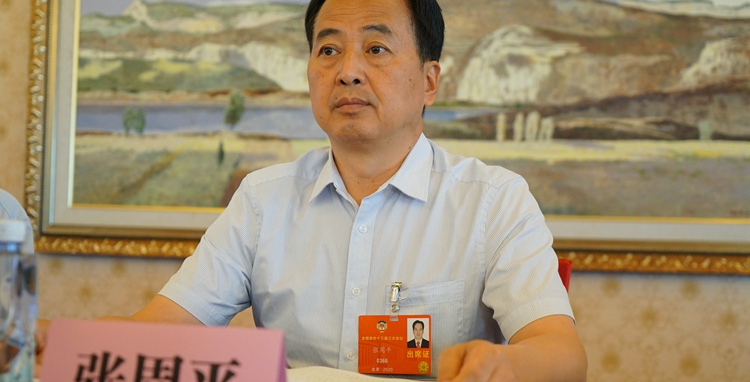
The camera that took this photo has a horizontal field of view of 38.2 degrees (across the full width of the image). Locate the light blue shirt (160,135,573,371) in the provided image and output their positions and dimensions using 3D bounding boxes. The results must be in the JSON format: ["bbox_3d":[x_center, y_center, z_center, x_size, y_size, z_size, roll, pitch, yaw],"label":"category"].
[{"bbox_3d":[-0.015,0.175,1.470,0.530,0.520,0.300,0,-2,19],"label":"light blue shirt"}]

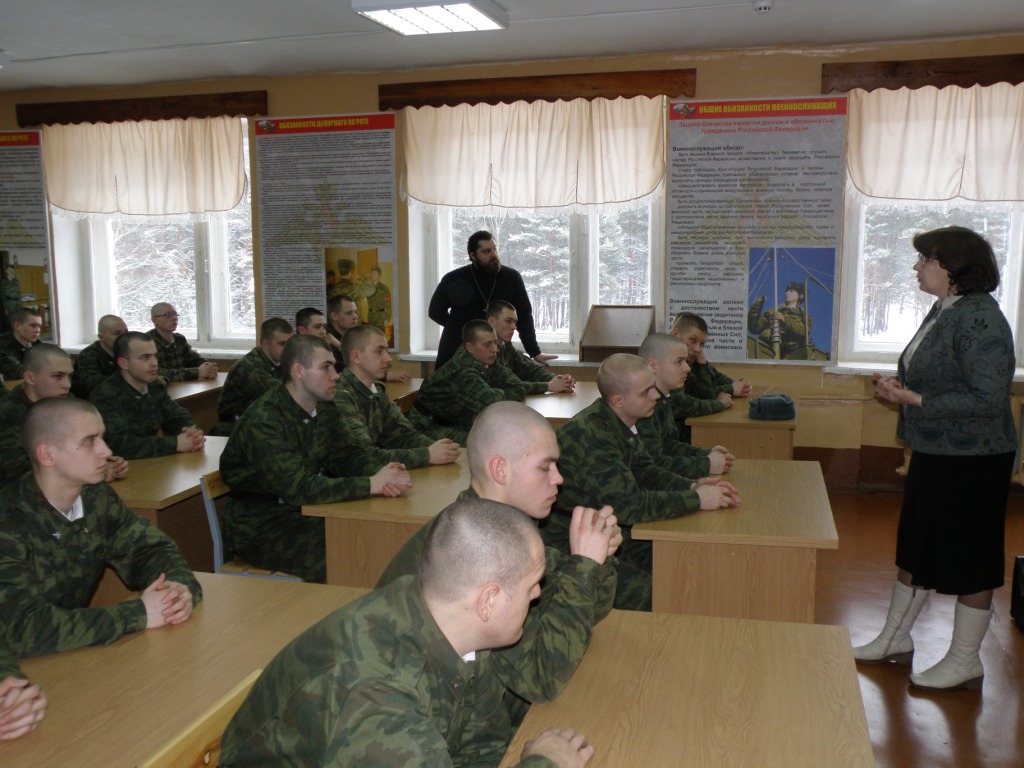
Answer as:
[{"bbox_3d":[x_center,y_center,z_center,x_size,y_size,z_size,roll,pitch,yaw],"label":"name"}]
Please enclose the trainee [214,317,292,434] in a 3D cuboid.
[{"bbox_3d":[-1.319,0.220,5.449,0.700,1.230,0.520,2,9,14],"label":"trainee"}]

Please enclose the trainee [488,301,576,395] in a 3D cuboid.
[{"bbox_3d":[-0.005,0.134,6.107,0.780,1.300,0.500,3,9,20],"label":"trainee"}]

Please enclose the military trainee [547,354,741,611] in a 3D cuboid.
[{"bbox_3d":[0.437,0.522,3.312,0.700,1.270,0.520,2,9,14],"label":"military trainee"}]

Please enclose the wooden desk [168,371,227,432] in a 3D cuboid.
[{"bbox_3d":[-2.104,0.366,6.451,0.580,0.750,1.250,2,9,14],"label":"wooden desk"}]

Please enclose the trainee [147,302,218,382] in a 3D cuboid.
[{"bbox_3d":[-2.147,0.092,6.272,0.680,1.250,0.520,4,10,26],"label":"trainee"}]

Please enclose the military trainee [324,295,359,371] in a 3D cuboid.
[{"bbox_3d":[-0.943,0.088,6.093,0.680,1.290,0.520,2,9,14],"label":"military trainee"}]

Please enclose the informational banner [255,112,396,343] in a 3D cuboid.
[{"bbox_3d":[-1.350,-1.079,7.066,1.090,1.681,0.030,2,9,14],"label":"informational banner"}]

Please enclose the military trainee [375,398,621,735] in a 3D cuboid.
[{"bbox_3d":[-0.009,0.688,2.222,0.720,1.320,0.520,2,9,14],"label":"military trainee"}]

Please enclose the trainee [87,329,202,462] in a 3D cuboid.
[{"bbox_3d":[-1.625,0.397,4.298,0.630,1.250,0.500,2,9,14],"label":"trainee"}]

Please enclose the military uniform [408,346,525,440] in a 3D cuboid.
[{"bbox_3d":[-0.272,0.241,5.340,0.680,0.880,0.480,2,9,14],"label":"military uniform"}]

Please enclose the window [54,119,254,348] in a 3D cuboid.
[{"bbox_3d":[-2.815,-1.209,7.671,1.760,1.750,0.200,2,9,17],"label":"window"}]

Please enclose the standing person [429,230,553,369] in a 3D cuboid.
[{"bbox_3d":[-0.144,-0.159,6.389,0.780,1.680,0.480,-3,9,-18],"label":"standing person"}]

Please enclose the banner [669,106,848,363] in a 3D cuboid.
[{"bbox_3d":[1.559,-0.974,6.317,1.100,1.690,0.030,2,9,14],"label":"banner"}]

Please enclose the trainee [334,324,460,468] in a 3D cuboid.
[{"bbox_3d":[-0.575,0.402,4.208,0.780,1.310,0.500,3,9,20],"label":"trainee"}]

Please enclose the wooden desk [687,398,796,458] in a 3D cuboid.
[{"bbox_3d":[1.229,0.476,5.252,0.510,0.760,1.170,2,9,14],"label":"wooden desk"}]

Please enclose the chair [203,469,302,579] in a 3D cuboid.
[{"bbox_3d":[-0.849,0.705,3.680,0.460,0.810,0.400,2,9,14],"label":"chair"}]

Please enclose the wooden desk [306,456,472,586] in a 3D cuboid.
[{"bbox_3d":[-0.275,0.723,3.741,0.605,0.750,1.050,2,9,14],"label":"wooden desk"}]

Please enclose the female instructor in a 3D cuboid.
[{"bbox_3d":[1.603,0.278,3.640,0.540,1.710,0.500,1,8,9],"label":"female instructor"}]

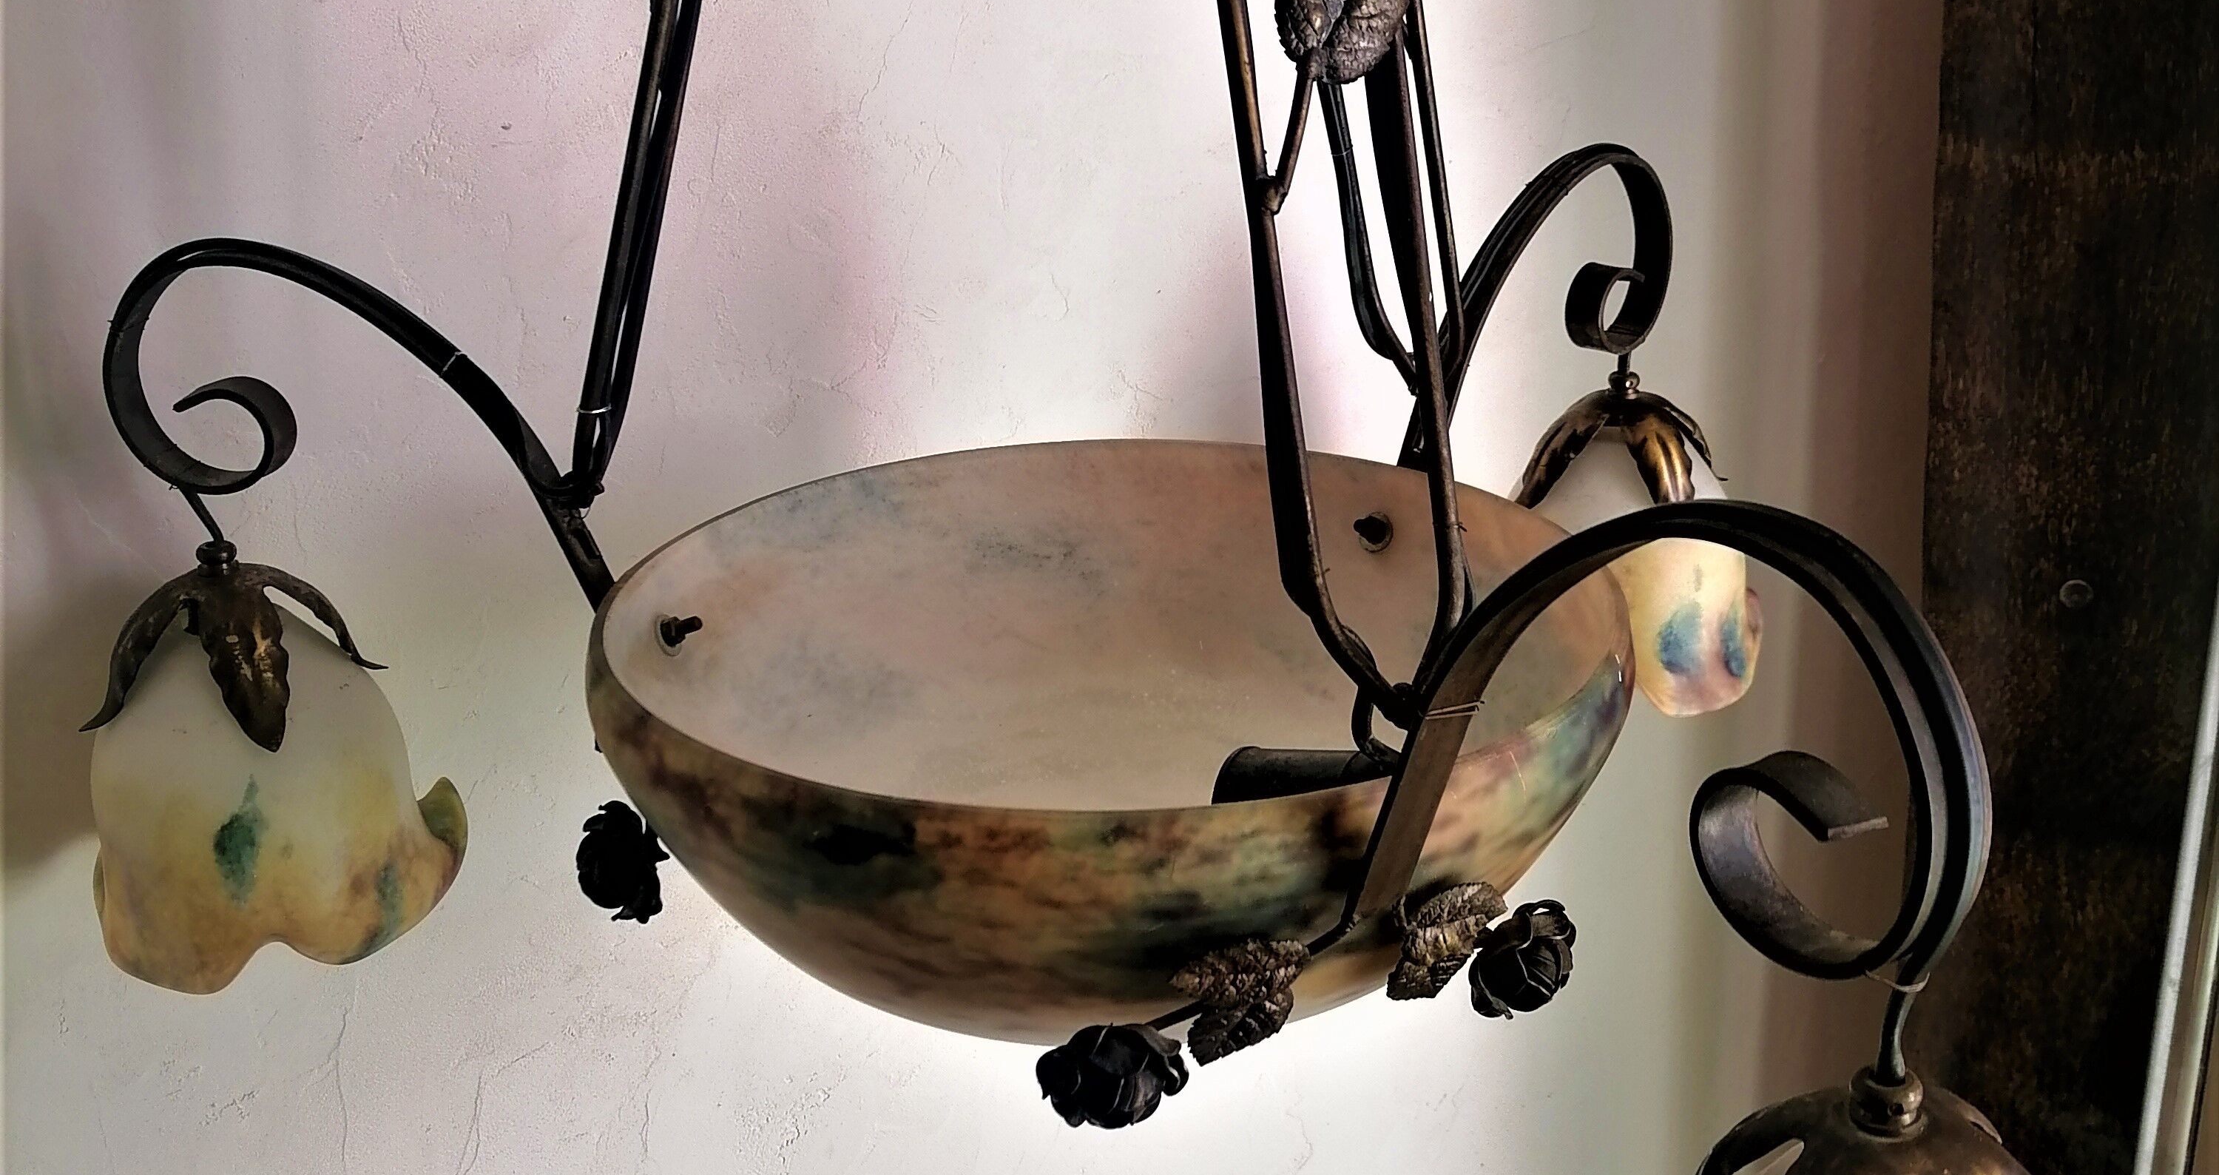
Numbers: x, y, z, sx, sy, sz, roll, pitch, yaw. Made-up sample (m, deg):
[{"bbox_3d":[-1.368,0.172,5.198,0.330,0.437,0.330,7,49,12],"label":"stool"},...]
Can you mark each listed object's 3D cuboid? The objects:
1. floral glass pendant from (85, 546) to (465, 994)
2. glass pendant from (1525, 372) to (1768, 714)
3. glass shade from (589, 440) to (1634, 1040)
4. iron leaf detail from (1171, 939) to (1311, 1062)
[{"bbox_3d":[-0.312,0.051,0.810,0.133,0.139,0.133,-2,20,0],"label":"floral glass pendant"},{"bbox_3d":[0.233,-0.034,1.028,0.129,0.141,0.129,-5,21,0],"label":"glass pendant"},{"bbox_3d":[0.003,0.066,0.774,0.343,0.141,0.343,-1,20,0],"label":"glass shade"},{"bbox_3d":[0.036,0.112,0.609,0.043,0.036,0.030,-11,22,-21],"label":"iron leaf detail"}]

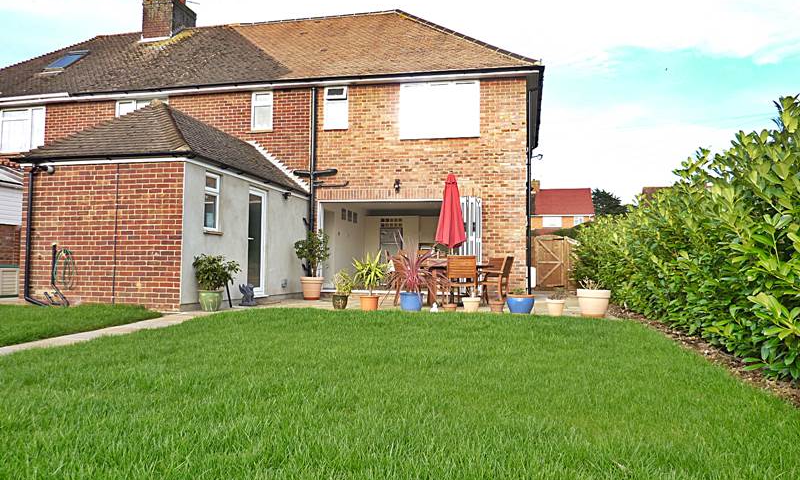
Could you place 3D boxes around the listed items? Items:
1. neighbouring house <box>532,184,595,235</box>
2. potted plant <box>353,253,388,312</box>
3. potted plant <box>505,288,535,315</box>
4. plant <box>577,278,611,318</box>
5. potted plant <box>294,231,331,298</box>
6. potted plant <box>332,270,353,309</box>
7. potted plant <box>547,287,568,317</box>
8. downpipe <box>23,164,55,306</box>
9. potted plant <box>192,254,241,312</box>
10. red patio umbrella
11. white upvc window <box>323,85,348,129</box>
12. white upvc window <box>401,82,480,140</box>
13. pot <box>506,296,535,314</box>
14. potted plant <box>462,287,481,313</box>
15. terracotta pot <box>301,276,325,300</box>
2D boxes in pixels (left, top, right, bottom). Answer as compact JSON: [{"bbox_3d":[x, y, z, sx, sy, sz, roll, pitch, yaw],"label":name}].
[{"bbox_3d":[14.271,-0.673,56.743,8.500,8.400,8.000,0,-3,12],"label":"neighbouring house"},{"bbox_3d":[-0.447,0.632,8.750,0.534,0.886,0.520,1,-3,0],"label":"potted plant"},{"bbox_3d":[1.773,0.905,8.500,0.404,0.368,0.410,0,-3,12],"label":"potted plant"},{"bbox_3d":[2.773,0.819,8.254,0.480,0.538,0.480,0,-3,12],"label":"plant"},{"bbox_3d":[-1.696,0.494,11.200,0.684,1.357,0.660,0,-3,12],"label":"potted plant"},{"bbox_3d":[-0.891,0.778,8.950,0.304,0.612,0.300,1,-3,0],"label":"potted plant"},{"bbox_3d":[2.213,0.871,8.120,0.303,0.408,0.290,0,-3,12],"label":"potted plant"},{"bbox_3d":[-5.453,-0.089,8.757,0.482,2.170,0.150,0,-3,12],"label":"downpipe"},{"bbox_3d":[-2.652,0.625,8.350,0.680,0.831,0.620,0,-3,12],"label":"potted plant"},{"bbox_3d":[0.897,-0.011,10.244,0.550,2.316,0.550,0,-3,12],"label":"red patio umbrella"},{"bbox_3d":[-1.451,-3.000,13.205,0.585,1.008,0.100,0,-3,12],"label":"white upvc window"},{"bbox_3d":[0.881,-2.842,12.777,1.795,1.370,0.100,0,-3,12],"label":"white upvc window"},{"bbox_3d":[1.780,0.950,8.507,0.410,0.277,0.410,0,-3,12],"label":"pot"},{"bbox_3d":[1.069,0.890,8.630,0.265,0.390,0.265,0,-3,12],"label":"potted plant"},{"bbox_3d":[-1.731,0.963,11.461,0.460,0.455,0.460,1,-3,0],"label":"terracotta pot"}]

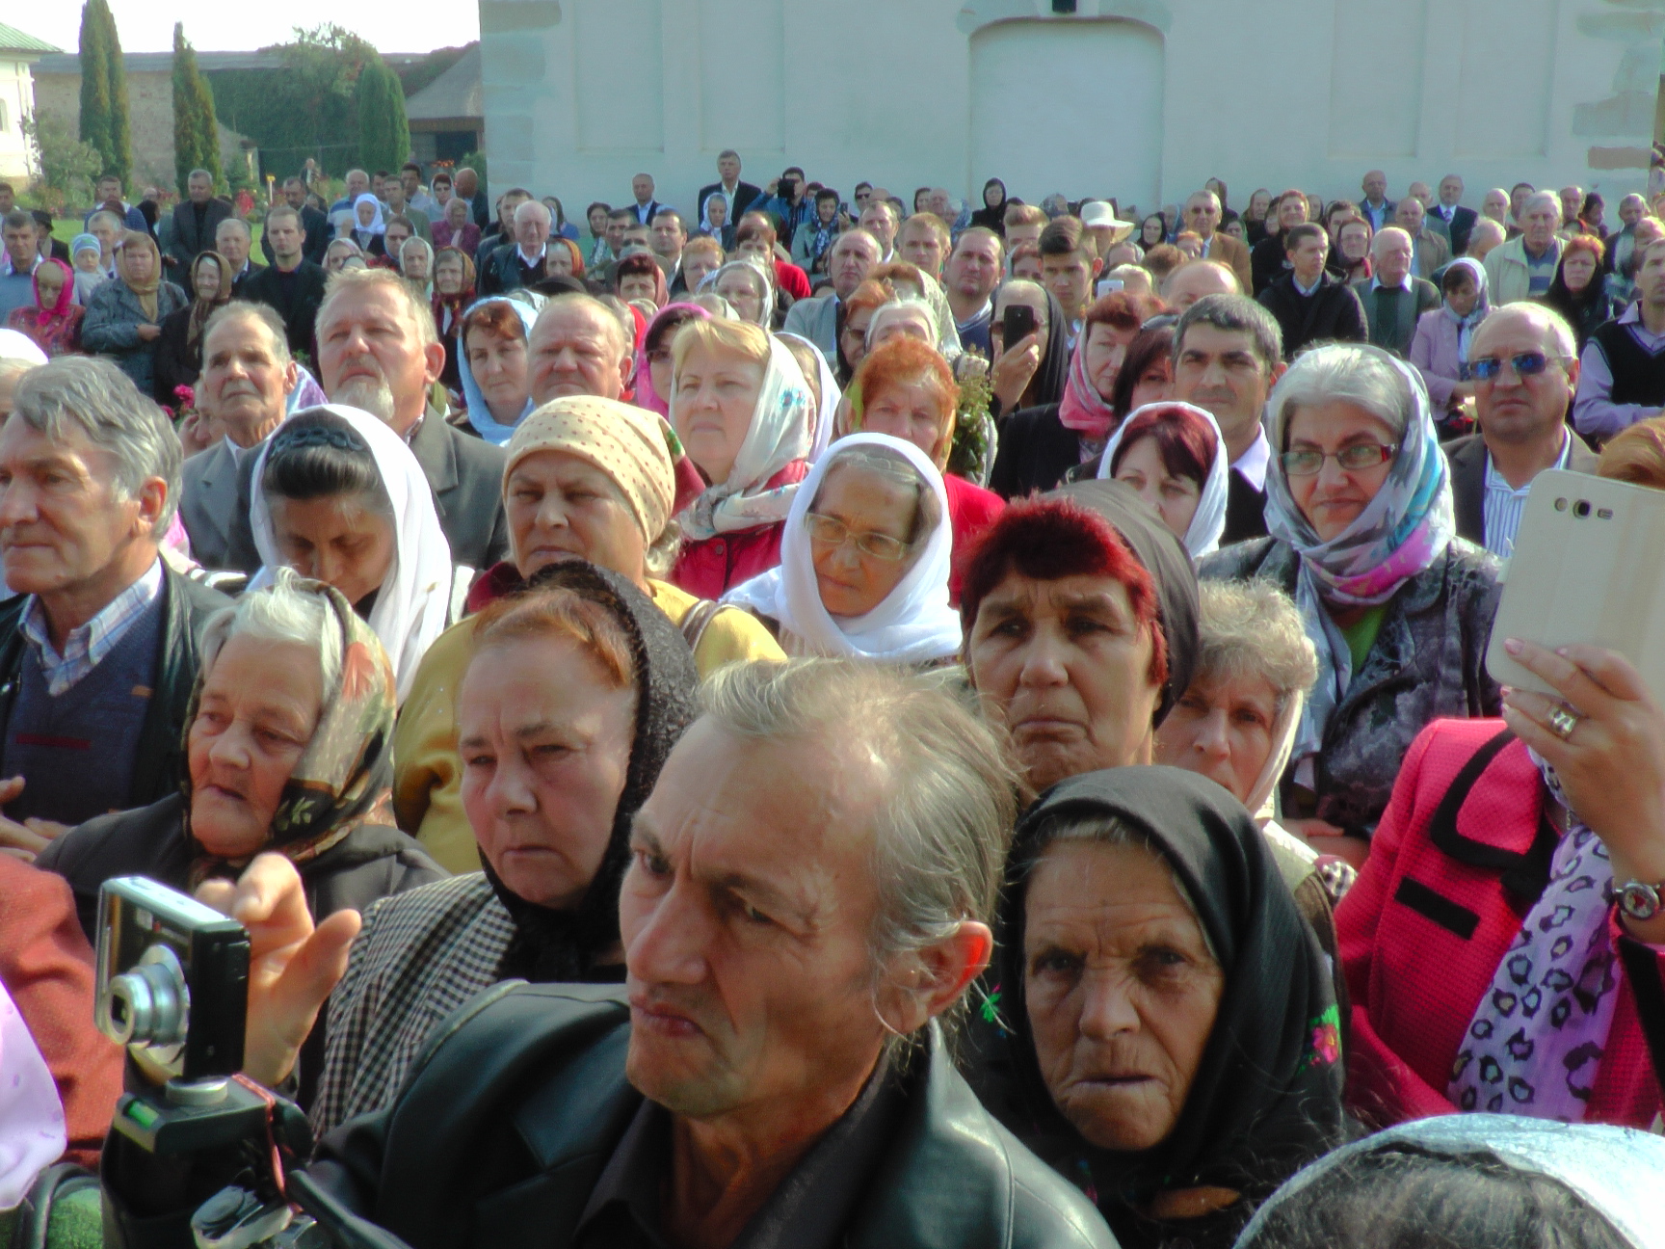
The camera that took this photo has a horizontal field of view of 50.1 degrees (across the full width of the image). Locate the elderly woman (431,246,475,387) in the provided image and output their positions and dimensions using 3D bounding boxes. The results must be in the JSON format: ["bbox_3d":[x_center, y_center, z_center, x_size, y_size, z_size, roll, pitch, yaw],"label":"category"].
[{"bbox_3d":[-1.839,-1.091,8.795,0.450,1.520,0.320,1,15,5],"label":"elderly woman"}]

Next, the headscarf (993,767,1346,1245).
[{"bbox_3d":[0.217,0.257,1.140,0.250,0.340,0.270,5,16,19],"label":"headscarf"}]

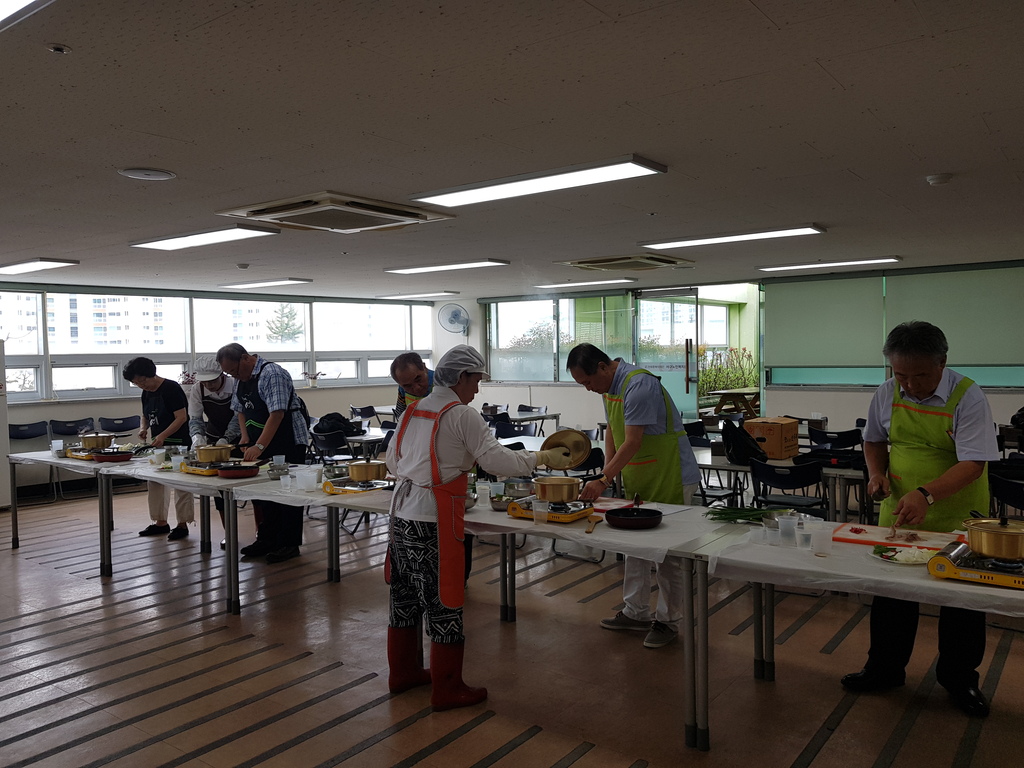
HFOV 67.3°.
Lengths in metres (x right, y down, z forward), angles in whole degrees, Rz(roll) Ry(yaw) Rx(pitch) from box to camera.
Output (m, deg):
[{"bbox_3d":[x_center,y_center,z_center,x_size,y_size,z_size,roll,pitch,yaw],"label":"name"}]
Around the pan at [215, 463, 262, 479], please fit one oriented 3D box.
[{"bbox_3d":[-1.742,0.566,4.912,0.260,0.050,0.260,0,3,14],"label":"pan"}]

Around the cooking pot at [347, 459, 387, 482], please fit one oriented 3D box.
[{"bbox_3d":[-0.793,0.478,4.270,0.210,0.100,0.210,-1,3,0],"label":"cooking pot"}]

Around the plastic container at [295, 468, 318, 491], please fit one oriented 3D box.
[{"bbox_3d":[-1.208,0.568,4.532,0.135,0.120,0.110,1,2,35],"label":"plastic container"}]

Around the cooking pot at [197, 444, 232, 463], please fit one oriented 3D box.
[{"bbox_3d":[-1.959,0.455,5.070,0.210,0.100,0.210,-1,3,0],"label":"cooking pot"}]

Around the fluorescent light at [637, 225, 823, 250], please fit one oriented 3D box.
[{"bbox_3d":[1.504,-1.018,5.357,1.250,0.030,0.310,1,3,38],"label":"fluorescent light"}]

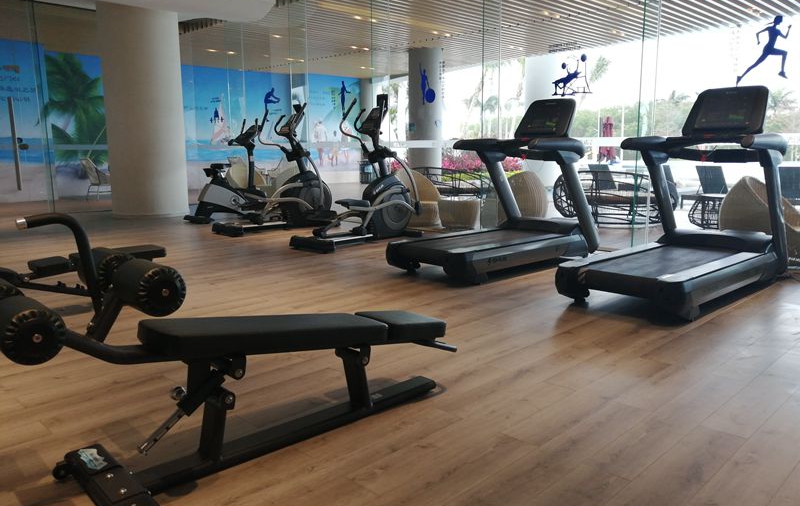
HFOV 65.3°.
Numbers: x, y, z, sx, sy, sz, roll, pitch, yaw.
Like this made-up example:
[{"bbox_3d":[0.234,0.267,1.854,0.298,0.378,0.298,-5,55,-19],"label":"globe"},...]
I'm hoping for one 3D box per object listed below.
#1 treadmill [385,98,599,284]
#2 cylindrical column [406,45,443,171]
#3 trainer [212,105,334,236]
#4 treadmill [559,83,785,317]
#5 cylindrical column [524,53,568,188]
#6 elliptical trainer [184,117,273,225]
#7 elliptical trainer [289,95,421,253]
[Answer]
[{"bbox_3d":[0.951,-0.634,5.695,2.068,1.530,0.940,-9,13,-43],"label":"treadmill"},{"bbox_3d":[0.651,-3.297,15.864,0.840,3.540,0.840,0,9,2],"label":"cylindrical column"},{"bbox_3d":[-1.656,-1.171,8.603,1.700,1.690,0.700,-8,12,-40],"label":"trainer"},{"bbox_3d":[2.126,-0.460,4.579,2.068,1.530,0.940,-9,13,-44],"label":"treadmill"},{"bbox_3d":[3.888,-3.435,16.728,1.000,3.500,1.000,2,9,13],"label":"cylindrical column"},{"bbox_3d":[-2.704,-1.292,9.758,1.150,1.570,0.560,-9,12,-42],"label":"elliptical trainer"},{"bbox_3d":[-0.439,-0.977,7.359,0.700,1.690,1.690,8,12,40],"label":"elliptical trainer"}]

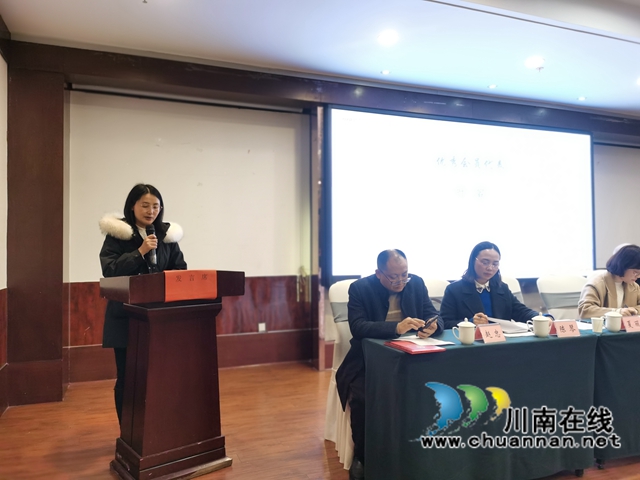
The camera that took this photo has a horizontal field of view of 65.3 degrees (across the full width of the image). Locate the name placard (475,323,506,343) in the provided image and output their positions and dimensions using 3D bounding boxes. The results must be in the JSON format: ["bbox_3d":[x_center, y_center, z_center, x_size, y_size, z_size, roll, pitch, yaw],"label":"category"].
[{"bbox_3d":[0.875,0.480,2.589,0.145,0.088,0.105,0,-1,-22],"label":"name placard"}]

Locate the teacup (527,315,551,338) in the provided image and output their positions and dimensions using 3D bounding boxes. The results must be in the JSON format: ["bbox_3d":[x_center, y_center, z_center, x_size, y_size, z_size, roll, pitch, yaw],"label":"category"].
[{"bbox_3d":[1.202,0.468,2.740,0.127,0.137,0.094,0,-1,-18],"label":"teacup"}]

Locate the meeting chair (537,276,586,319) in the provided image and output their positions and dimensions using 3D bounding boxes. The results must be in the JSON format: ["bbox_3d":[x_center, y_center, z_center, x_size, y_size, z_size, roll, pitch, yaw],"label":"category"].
[{"bbox_3d":[1.986,0.795,3.691,0.470,1.000,0.540,0,-1,-17],"label":"meeting chair"}]

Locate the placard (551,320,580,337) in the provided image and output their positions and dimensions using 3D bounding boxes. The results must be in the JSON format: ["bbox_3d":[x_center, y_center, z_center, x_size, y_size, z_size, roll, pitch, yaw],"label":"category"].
[{"bbox_3d":[1.371,0.494,2.801,0.160,0.083,0.085,0,-1,-20],"label":"placard"}]

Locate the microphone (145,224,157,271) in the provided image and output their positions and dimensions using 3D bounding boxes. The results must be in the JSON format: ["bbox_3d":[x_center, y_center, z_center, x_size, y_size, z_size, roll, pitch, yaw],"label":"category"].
[{"bbox_3d":[-1.062,0.041,3.160,0.052,0.268,0.052,0,-13,-30],"label":"microphone"}]

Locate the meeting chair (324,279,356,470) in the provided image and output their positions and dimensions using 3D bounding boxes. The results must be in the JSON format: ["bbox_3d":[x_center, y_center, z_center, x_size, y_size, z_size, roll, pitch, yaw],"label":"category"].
[{"bbox_3d":[0.330,0.785,3.144,0.470,1.010,0.570,0,-1,-22],"label":"meeting chair"}]

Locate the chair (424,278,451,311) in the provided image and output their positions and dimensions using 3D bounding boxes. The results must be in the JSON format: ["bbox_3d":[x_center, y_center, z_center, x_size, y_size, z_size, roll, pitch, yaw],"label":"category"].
[{"bbox_3d":[0.815,0.796,3.269,0.470,1.000,0.540,0,-1,-21],"label":"chair"}]

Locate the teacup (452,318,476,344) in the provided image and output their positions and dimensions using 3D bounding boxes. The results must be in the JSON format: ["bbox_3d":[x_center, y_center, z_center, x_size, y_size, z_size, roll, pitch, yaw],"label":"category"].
[{"bbox_3d":[0.726,0.457,2.513,0.120,0.132,0.093,0,-1,-3],"label":"teacup"}]

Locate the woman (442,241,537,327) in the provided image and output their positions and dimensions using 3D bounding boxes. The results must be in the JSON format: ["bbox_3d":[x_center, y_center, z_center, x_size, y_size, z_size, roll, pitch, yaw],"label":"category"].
[{"bbox_3d":[1.089,0.652,3.252,0.620,1.270,0.720,0,-1,-16],"label":"woman"}]

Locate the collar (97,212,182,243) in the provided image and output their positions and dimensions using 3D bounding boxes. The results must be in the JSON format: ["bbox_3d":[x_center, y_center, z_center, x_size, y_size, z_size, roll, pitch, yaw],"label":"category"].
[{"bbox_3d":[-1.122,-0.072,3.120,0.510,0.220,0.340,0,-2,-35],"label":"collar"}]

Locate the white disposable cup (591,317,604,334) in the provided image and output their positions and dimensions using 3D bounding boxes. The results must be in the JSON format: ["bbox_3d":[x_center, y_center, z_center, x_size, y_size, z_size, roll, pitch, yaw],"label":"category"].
[{"bbox_3d":[1.576,0.481,2.833,0.072,0.085,0.072,0,-1,0],"label":"white disposable cup"}]

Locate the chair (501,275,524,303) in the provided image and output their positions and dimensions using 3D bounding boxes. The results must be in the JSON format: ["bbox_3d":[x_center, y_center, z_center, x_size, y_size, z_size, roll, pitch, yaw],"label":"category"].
[{"bbox_3d":[1.417,0.796,3.503,0.470,1.000,0.540,0,-1,-21],"label":"chair"}]

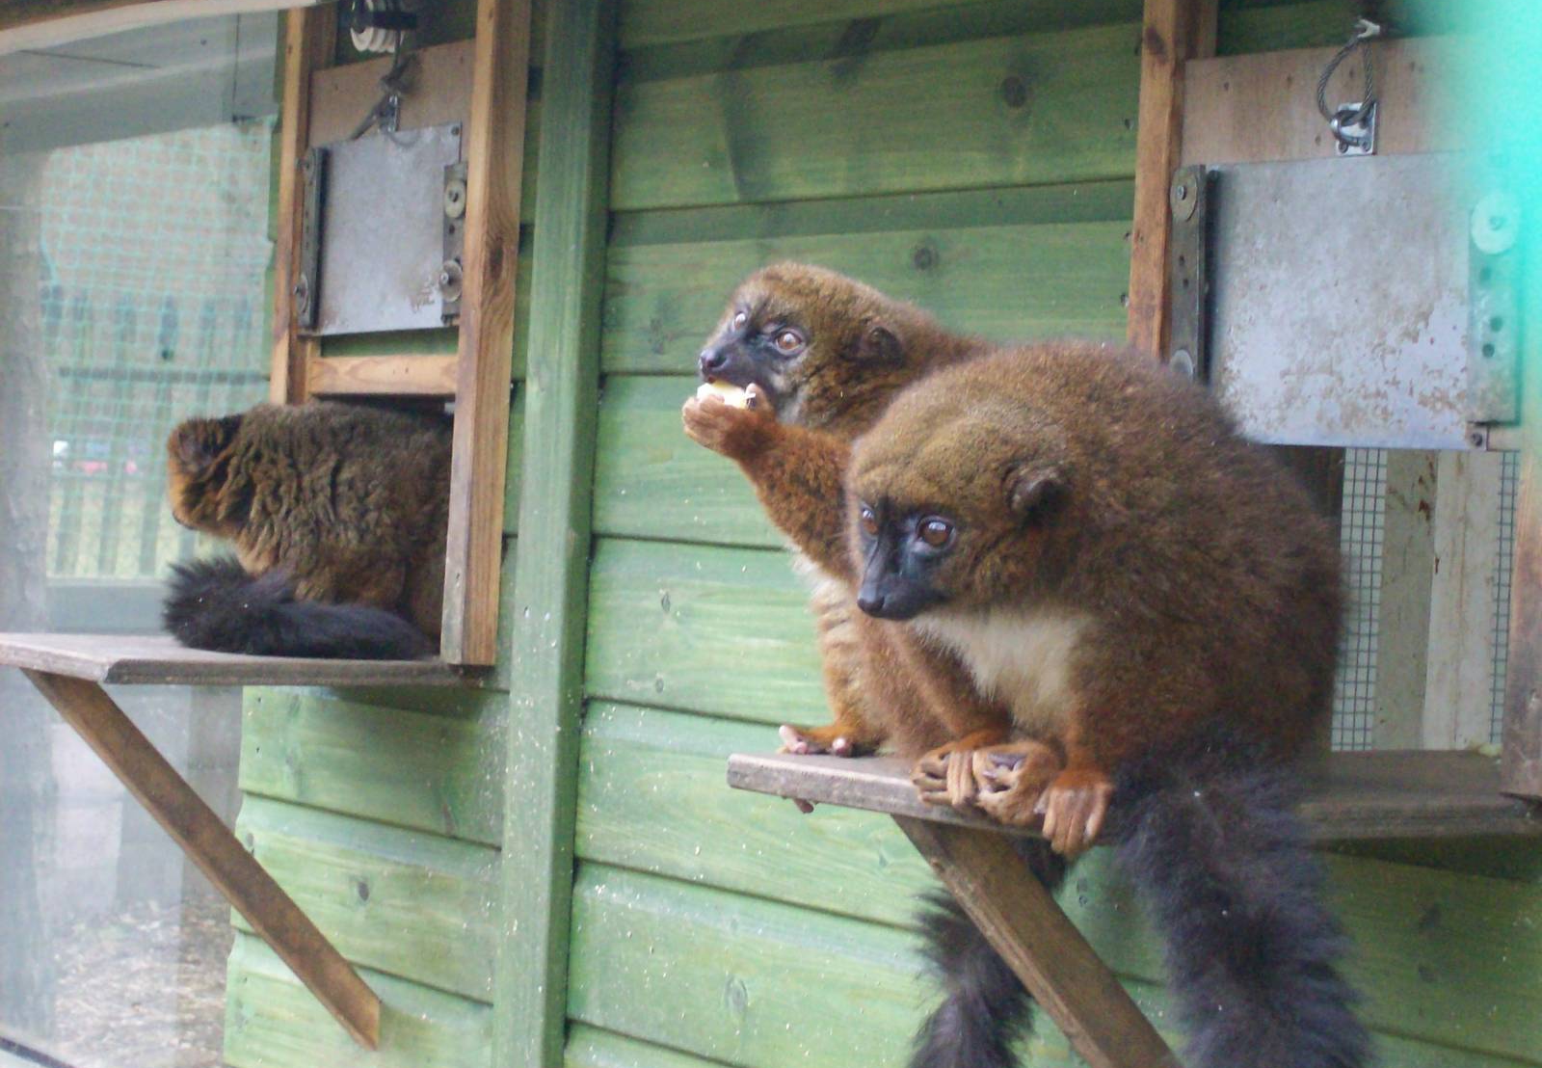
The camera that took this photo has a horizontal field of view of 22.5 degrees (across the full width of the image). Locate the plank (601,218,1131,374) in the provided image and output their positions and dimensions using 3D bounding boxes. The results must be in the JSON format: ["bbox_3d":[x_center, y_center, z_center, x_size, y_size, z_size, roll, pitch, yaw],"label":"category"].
[{"bbox_3d":[0.052,-0.150,2.535,0.018,0.093,0.595,3,0,-34],"label":"plank"}]

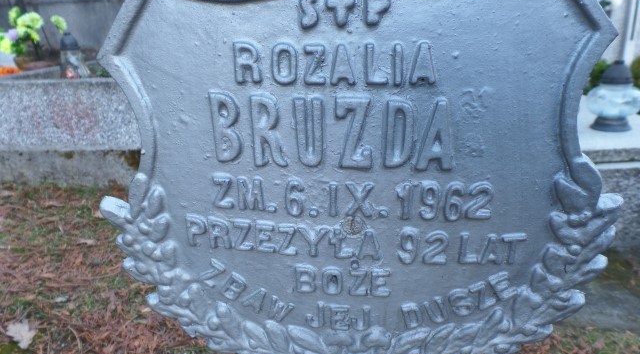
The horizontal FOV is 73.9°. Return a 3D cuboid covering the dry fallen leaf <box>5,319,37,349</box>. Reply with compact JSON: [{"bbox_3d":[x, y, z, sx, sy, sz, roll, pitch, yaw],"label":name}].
[{"bbox_3d":[-0.604,0.319,0.866,0.115,0.015,0.044,15,22,38],"label":"dry fallen leaf"}]

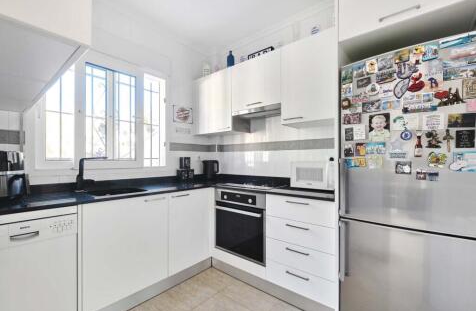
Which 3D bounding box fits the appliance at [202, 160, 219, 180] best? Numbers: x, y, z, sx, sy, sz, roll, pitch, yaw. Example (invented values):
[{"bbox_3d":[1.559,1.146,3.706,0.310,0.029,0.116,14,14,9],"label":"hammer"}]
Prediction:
[{"bbox_3d":[-0.357,0.191,2.620,0.225,0.245,0.155,0,-1,-8],"label":"appliance"}]

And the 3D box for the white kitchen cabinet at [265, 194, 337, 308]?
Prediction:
[{"bbox_3d":[0.623,0.669,1.660,0.550,0.700,0.580,-1,-1,40],"label":"white kitchen cabinet"}]

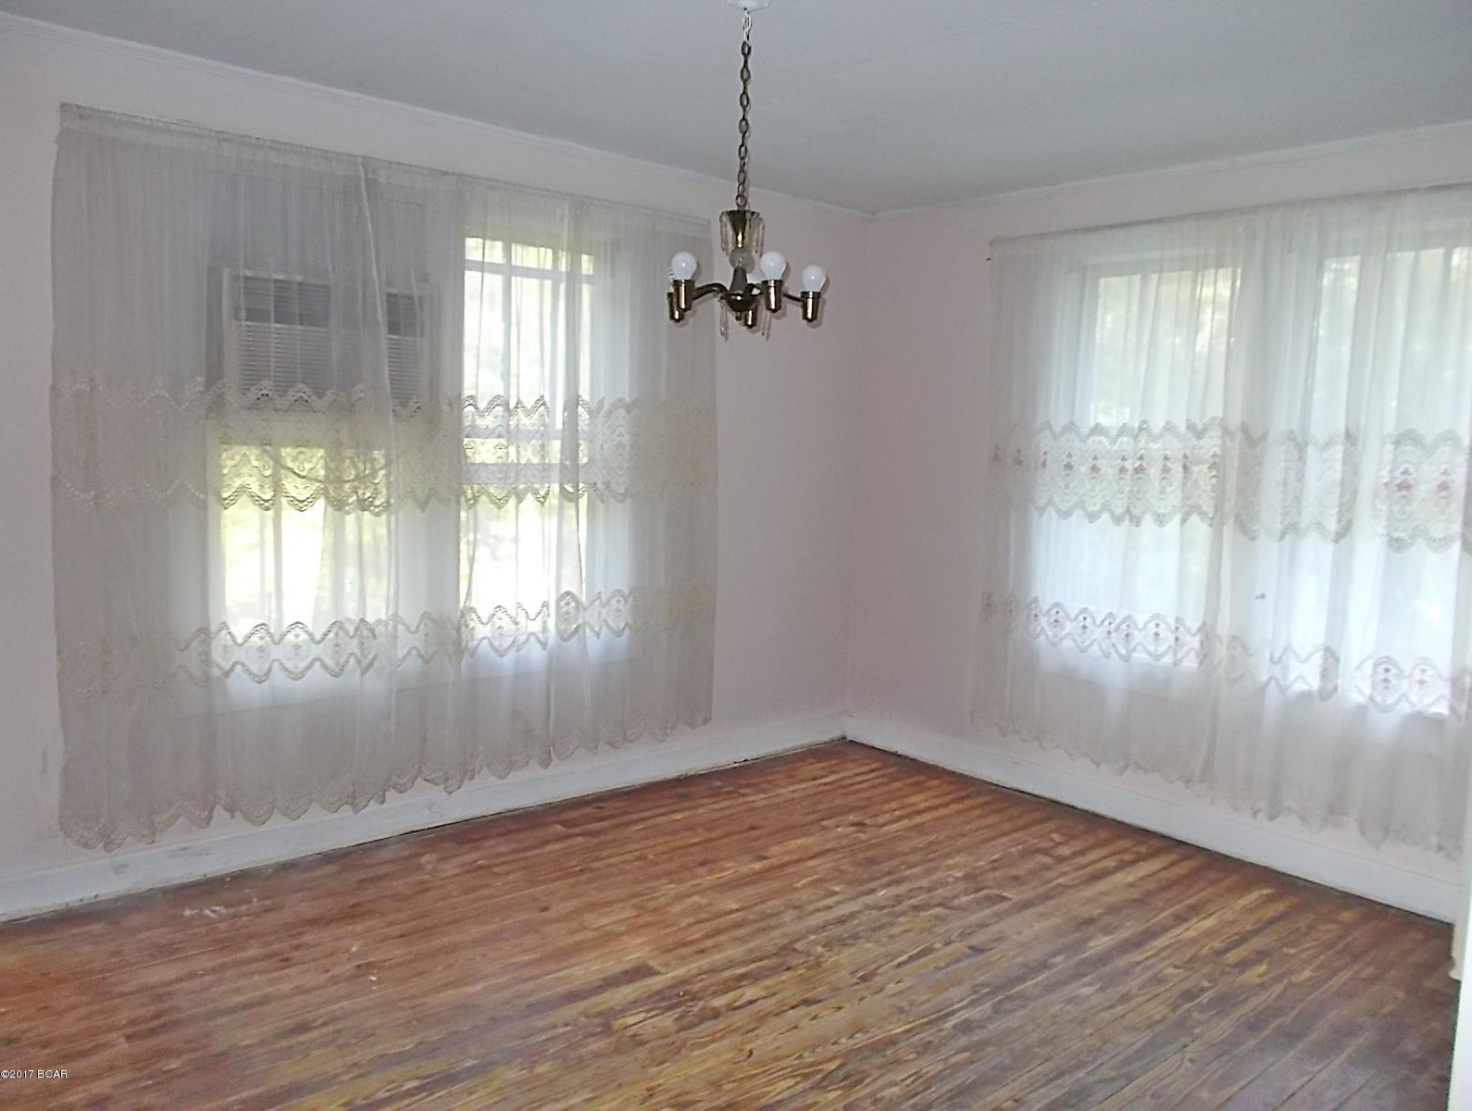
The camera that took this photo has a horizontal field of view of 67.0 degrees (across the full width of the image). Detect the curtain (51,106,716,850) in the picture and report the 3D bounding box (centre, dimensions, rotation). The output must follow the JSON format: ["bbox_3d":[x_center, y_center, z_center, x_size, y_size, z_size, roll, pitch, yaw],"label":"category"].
[{"bbox_3d":[-1.003,-0.239,3.939,2.435,2.160,0.100,-3,8,-41],"label":"curtain"}]

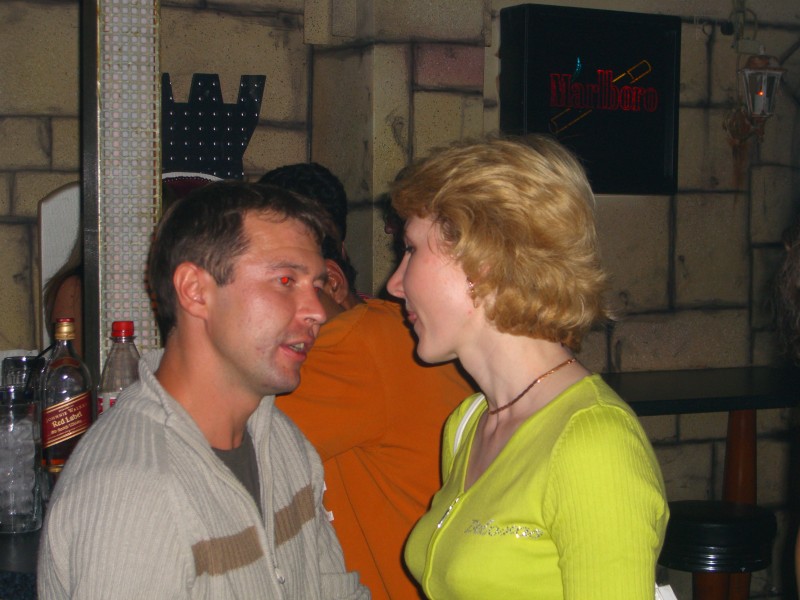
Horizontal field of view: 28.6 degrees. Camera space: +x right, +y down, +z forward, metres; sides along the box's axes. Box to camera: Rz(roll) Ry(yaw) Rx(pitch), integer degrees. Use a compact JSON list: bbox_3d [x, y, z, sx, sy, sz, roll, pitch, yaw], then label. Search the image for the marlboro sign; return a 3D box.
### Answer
[{"bbox_3d":[0.627,-0.642,5.150,0.603,0.590,0.151,-1,3,-28],"label":"marlboro sign"}]

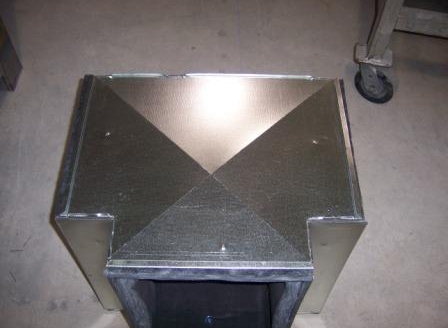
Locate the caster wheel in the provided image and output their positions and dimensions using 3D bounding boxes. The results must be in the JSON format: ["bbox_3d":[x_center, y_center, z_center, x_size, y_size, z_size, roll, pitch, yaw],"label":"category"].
[{"bbox_3d":[0.521,-0.275,1.612,0.137,0.150,0.052,38,62,23],"label":"caster wheel"}]

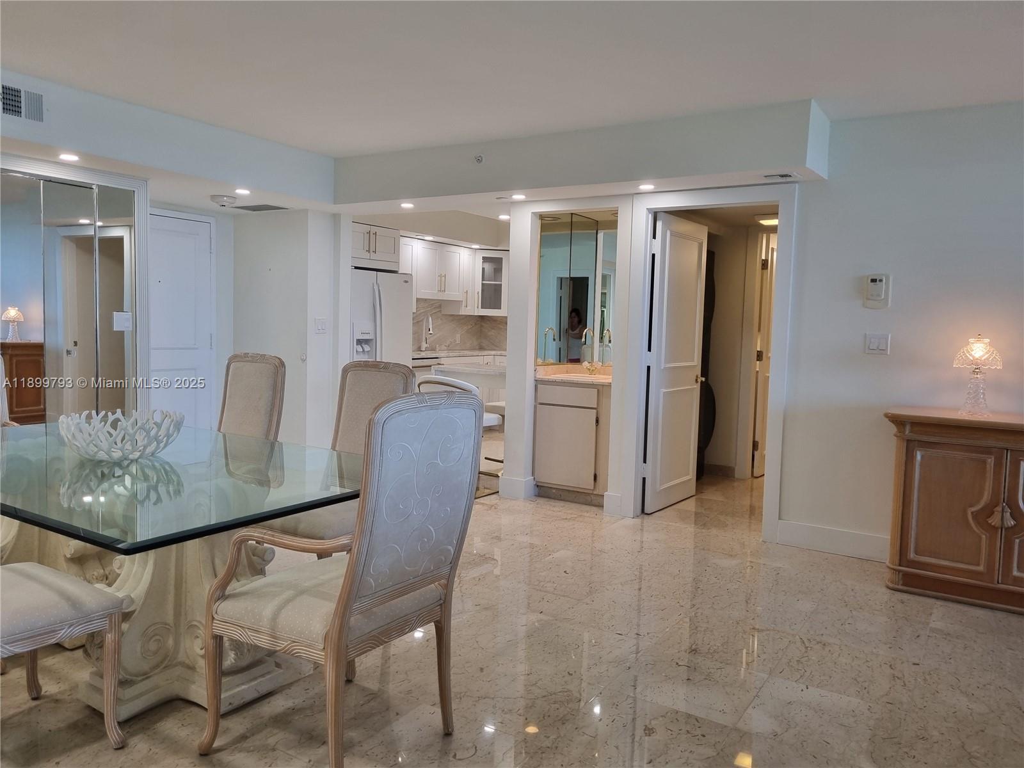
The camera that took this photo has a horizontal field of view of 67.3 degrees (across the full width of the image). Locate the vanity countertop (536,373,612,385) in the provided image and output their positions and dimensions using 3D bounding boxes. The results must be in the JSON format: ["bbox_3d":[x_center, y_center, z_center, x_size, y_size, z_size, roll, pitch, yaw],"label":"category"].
[{"bbox_3d":[0.570,-0.025,5.656,0.661,0.030,0.571,4,5,32],"label":"vanity countertop"}]

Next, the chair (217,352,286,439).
[{"bbox_3d":[-1.471,0.410,3.692,0.545,1.102,0.668,4,5,32],"label":"chair"}]

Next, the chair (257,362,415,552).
[{"bbox_3d":[-0.783,0.463,3.267,0.545,1.102,0.668,4,5,32],"label":"chair"}]

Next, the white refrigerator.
[{"bbox_3d":[-1.507,-0.181,7.204,0.800,1.715,0.850,4,5,32],"label":"white refrigerator"}]

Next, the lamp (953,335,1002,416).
[{"bbox_3d":[2.317,-0.044,3.833,0.244,0.402,0.244,4,5,32],"label":"lamp"}]

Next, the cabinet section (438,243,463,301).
[{"bbox_3d":[-0.821,-1.274,8.883,0.330,0.615,0.420,4,5,33],"label":"cabinet section"}]

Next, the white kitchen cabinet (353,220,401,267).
[{"bbox_3d":[-1.551,-1.270,7.186,0.610,0.396,0.811,4,5,32],"label":"white kitchen cabinet"}]

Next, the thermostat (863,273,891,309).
[{"bbox_3d":[2.034,-0.516,4.288,0.134,0.195,0.040,4,5,32],"label":"thermostat"}]

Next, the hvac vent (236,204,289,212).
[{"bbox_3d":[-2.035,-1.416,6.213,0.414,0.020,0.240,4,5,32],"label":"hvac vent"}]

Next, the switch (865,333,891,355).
[{"bbox_3d":[2.053,-0.224,4.310,0.126,0.119,0.015,4,5,32],"label":"switch"}]

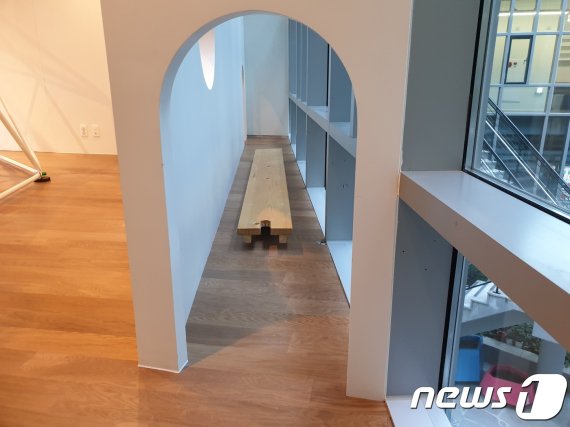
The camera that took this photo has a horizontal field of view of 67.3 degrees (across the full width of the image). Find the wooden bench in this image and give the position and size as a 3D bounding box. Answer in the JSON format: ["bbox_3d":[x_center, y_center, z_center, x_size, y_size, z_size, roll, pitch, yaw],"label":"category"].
[{"bbox_3d":[-0.175,-0.355,4.497,0.364,0.113,3.490,-1,17,-1],"label":"wooden bench"}]

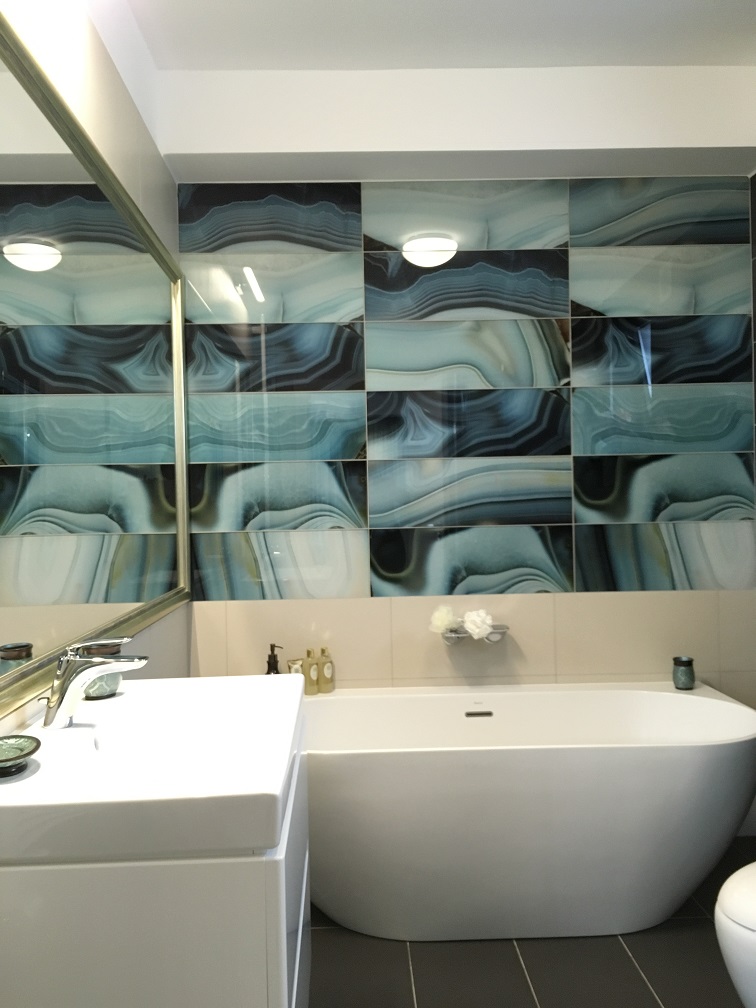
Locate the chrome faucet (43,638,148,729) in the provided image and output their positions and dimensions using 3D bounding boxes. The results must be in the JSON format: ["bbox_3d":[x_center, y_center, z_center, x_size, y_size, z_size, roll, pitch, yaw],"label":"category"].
[{"bbox_3d":[-0.534,0.336,1.599,0.195,0.165,0.052,-1,1,-1],"label":"chrome faucet"}]

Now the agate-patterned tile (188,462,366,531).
[{"bbox_3d":[-0.361,-0.027,3.071,0.652,0.249,0.010,-1,1,-1],"label":"agate-patterned tile"}]

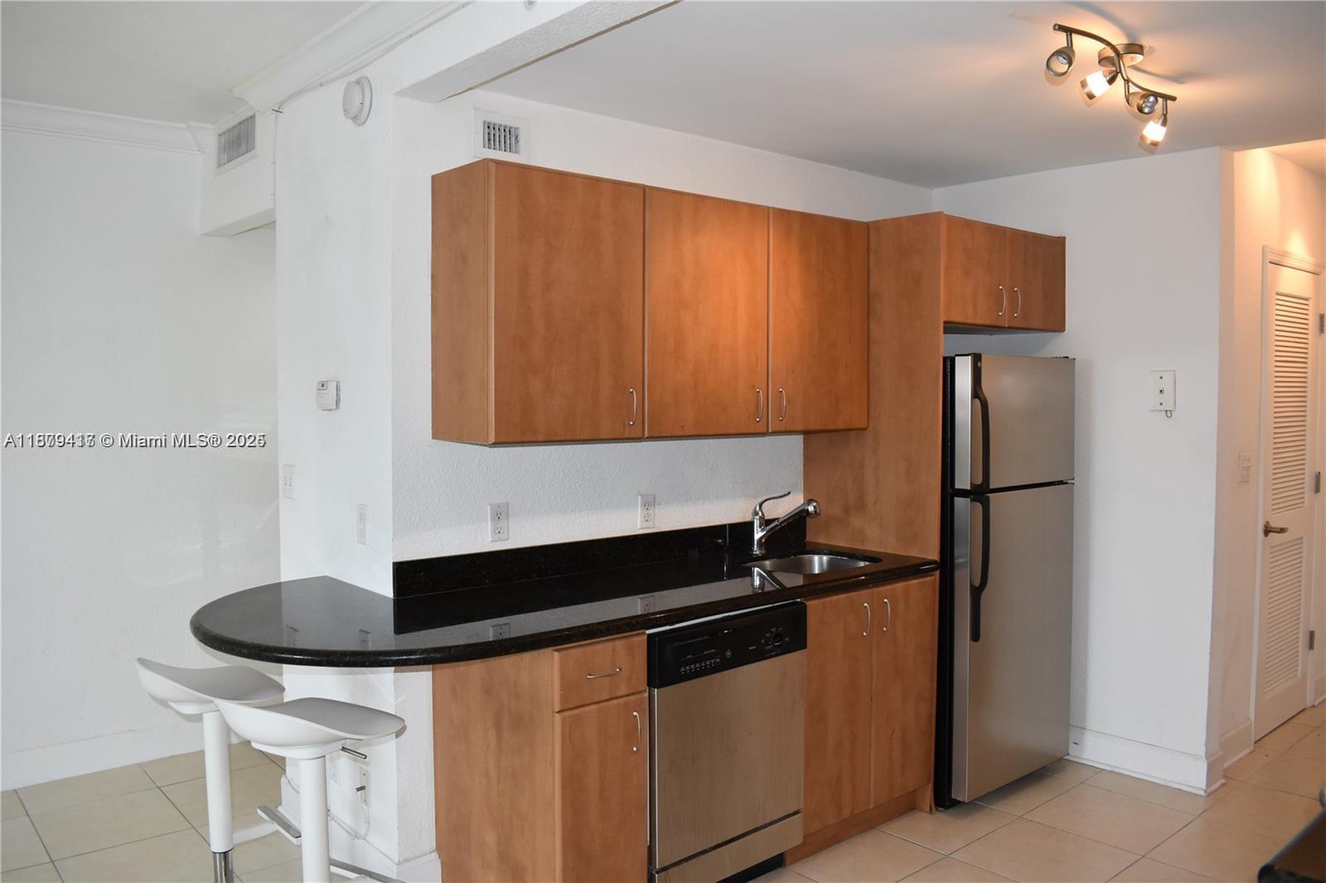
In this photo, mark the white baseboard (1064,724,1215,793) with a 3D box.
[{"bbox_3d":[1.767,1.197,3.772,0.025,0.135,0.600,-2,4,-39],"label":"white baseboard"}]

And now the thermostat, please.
[{"bbox_3d":[-1.062,-0.145,3.158,0.026,0.094,0.138,-2,4,-39],"label":"thermostat"}]

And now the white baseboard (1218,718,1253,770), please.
[{"bbox_3d":[2.251,1.183,3.910,0.376,0.135,0.025,-2,4,-39],"label":"white baseboard"}]

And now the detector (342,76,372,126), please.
[{"bbox_3d":[-0.903,-1.001,2.918,0.042,0.144,0.144,-2,4,-39],"label":"detector"}]

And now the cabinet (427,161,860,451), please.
[{"bbox_3d":[0.041,-0.398,3.218,1.538,0.762,0.360,-2,4,-39],"label":"cabinet"}]

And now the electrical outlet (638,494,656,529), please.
[{"bbox_3d":[-0.050,0.243,3.400,0.072,0.116,0.009,-2,4,-39],"label":"electrical outlet"}]

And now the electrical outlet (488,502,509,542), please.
[{"bbox_3d":[-0.496,0.247,3.032,0.072,0.116,0.009,-2,4,-39],"label":"electrical outlet"}]

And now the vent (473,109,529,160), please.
[{"bbox_3d":[-0.480,-0.915,2.988,0.193,0.146,0.015,-2,4,-39],"label":"vent"}]

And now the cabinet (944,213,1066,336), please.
[{"bbox_3d":[1.155,-0.608,3.764,0.864,0.371,0.360,-2,4,-39],"label":"cabinet"}]

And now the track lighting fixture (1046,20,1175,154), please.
[{"bbox_3d":[1.182,-0.910,2.560,0.800,0.214,0.210,-2,4,-39],"label":"track lighting fixture"}]

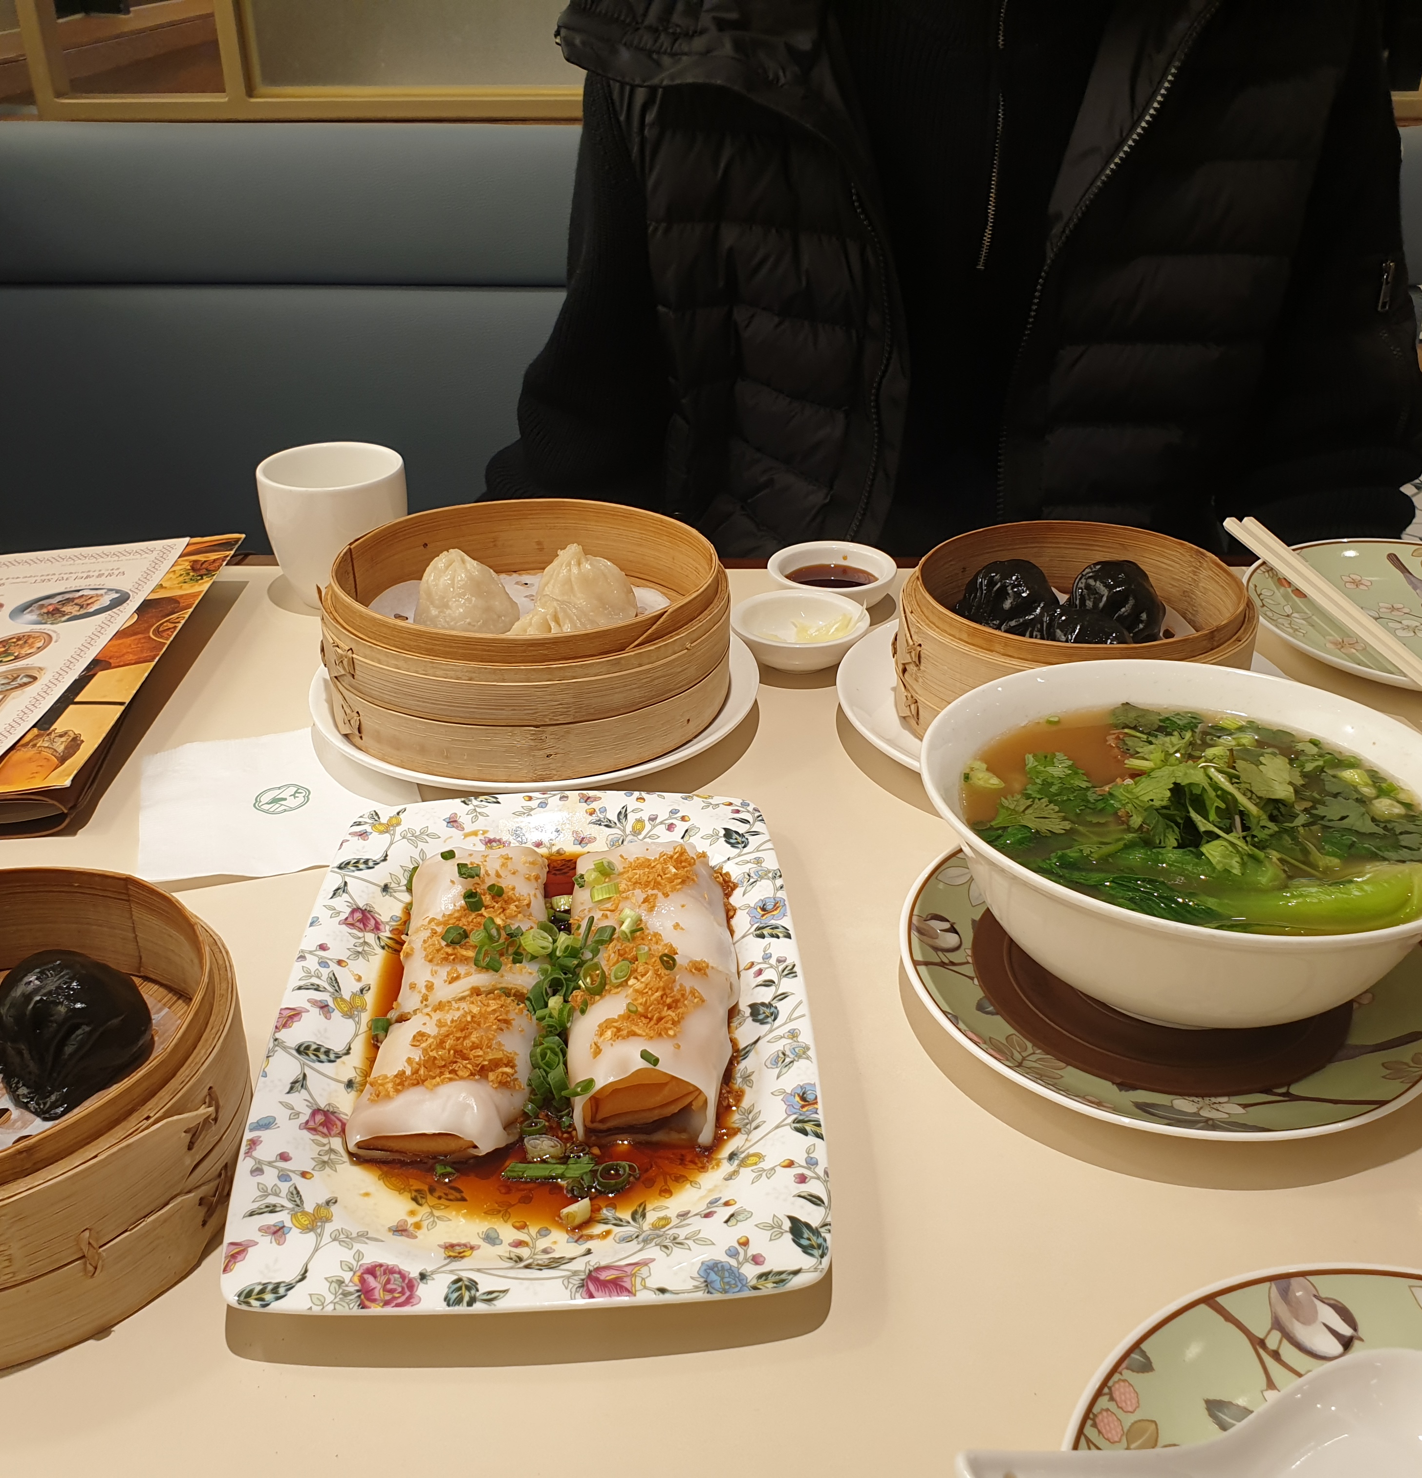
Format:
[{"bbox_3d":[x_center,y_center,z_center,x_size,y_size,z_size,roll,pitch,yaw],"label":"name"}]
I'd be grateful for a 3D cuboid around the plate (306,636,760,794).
[{"bbox_3d":[-0.089,-0.023,0.757,0.225,0.023,0.225,0,30,0],"label":"plate"}]

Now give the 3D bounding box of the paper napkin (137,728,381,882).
[{"bbox_3d":[-0.198,0.025,0.691,0.126,0.004,0.117,-8,30,-14],"label":"paper napkin"}]

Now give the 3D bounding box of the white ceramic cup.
[{"bbox_3d":[-0.218,-0.122,0.874,0.086,0.081,0.086,0,30,0],"label":"white ceramic cup"}]

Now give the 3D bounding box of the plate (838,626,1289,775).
[{"bbox_3d":[0.180,-0.014,0.745,0.227,0.023,0.227,0,30,0],"label":"plate"}]

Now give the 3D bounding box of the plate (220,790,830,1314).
[{"bbox_3d":[-0.059,0.102,0.534,0.185,0.026,0.271,-1,30,-3],"label":"plate"}]

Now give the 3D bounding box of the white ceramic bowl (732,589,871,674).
[{"bbox_3d":[0.049,-0.056,0.817,0.076,0.024,0.076,0,29,0],"label":"white ceramic bowl"}]

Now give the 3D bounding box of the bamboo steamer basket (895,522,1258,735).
[{"bbox_3d":[0.180,-0.047,0.738,0.173,0.071,0.173,0,29,0],"label":"bamboo steamer basket"}]

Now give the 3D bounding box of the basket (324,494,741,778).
[{"bbox_3d":[-0.092,-0.056,0.750,0.194,0.073,0.194,0,29,0],"label":"basket"}]

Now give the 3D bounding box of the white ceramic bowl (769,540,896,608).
[{"bbox_3d":[0.073,-0.094,0.885,0.077,0.023,0.077,0,29,0],"label":"white ceramic bowl"}]

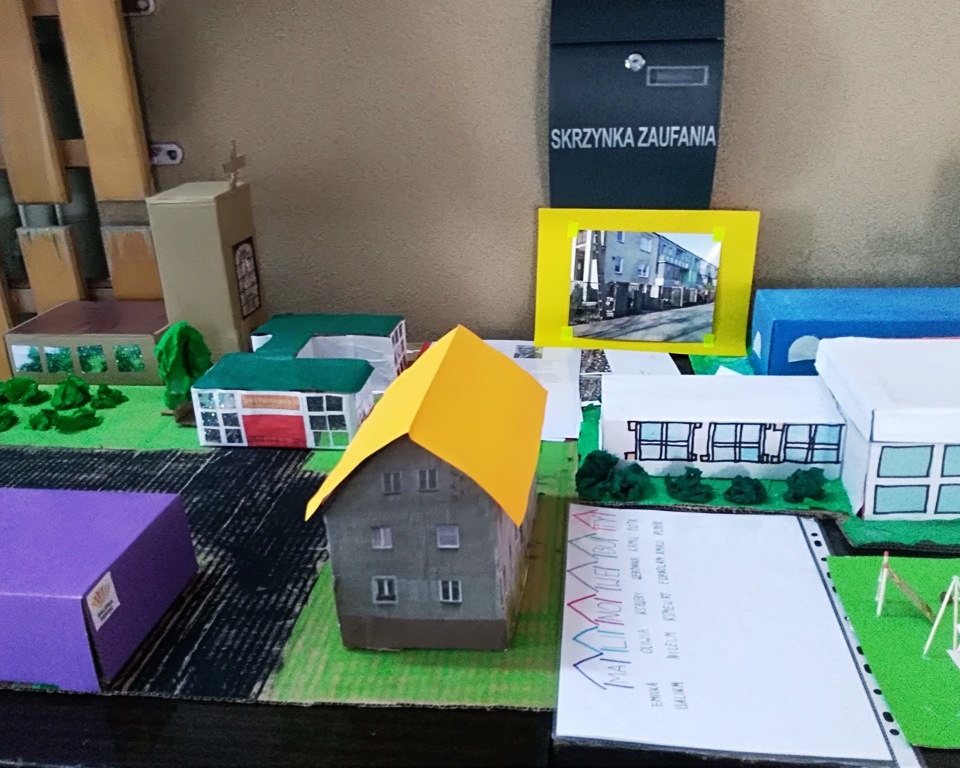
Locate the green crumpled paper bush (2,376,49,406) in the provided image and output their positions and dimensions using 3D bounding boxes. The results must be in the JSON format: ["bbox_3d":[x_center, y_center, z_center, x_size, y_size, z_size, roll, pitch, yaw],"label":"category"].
[{"bbox_3d":[-0.647,0.011,1.097,0.068,0.041,0.058,0,21,6],"label":"green crumpled paper bush"}]

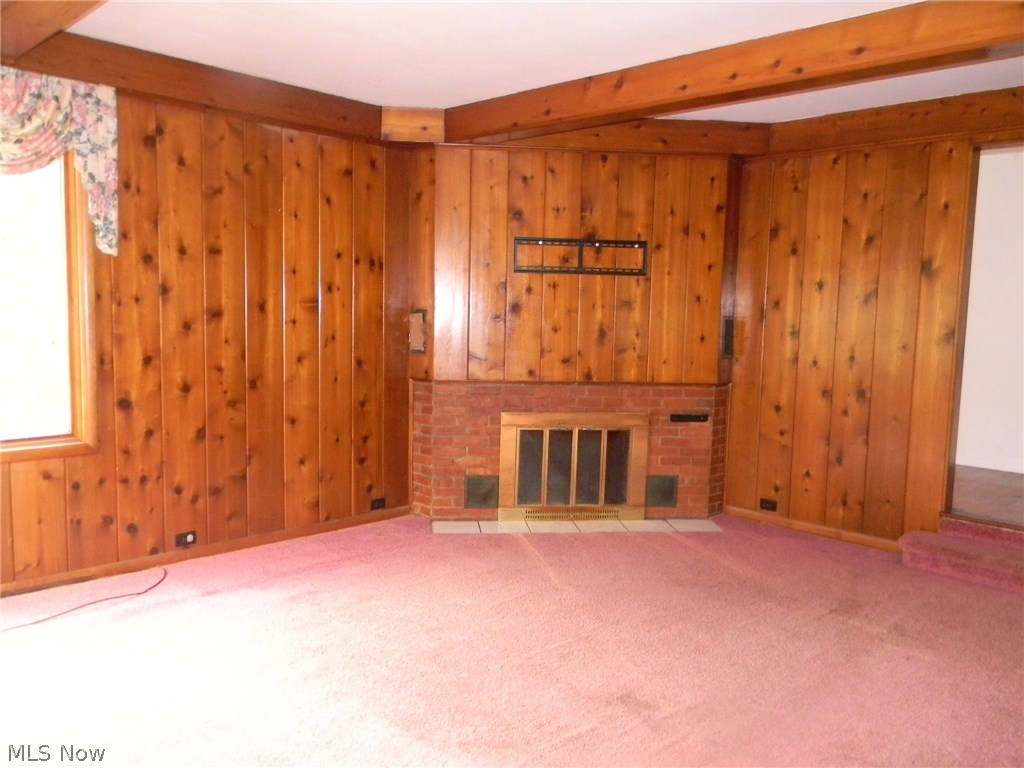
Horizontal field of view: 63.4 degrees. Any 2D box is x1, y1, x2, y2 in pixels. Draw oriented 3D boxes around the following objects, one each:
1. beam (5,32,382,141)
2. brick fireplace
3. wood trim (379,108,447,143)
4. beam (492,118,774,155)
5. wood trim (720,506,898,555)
[{"bbox_3d":[-1.486,-1.525,4.304,0.050,0.193,1.985,7,8,42],"label":"beam"},{"bbox_3d":[0.412,0.434,5.539,2.110,0.898,0.220,1,6,-5],"label":"brick fireplace"},{"bbox_3d":[-0.605,-1.579,5.062,0.386,0.196,0.060,1,6,-5],"label":"wood trim"},{"bbox_3d":[0.766,-1.565,5.191,1.706,0.186,0.060,1,6,-5],"label":"beam"},{"bbox_3d":[1.893,0.917,5.283,0.033,0.060,1.165,-4,8,-44],"label":"wood trim"}]

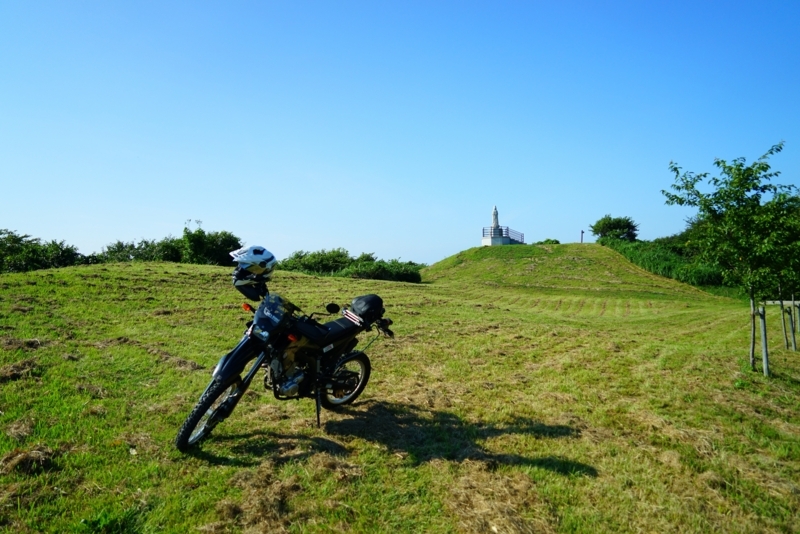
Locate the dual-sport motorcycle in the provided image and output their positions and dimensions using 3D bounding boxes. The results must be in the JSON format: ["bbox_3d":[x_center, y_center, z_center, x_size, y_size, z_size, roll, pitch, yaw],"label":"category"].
[{"bbox_3d":[-0.840,0.670,4.650,0.830,1.450,2.100,0,0,43],"label":"dual-sport motorcycle"}]

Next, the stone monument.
[{"bbox_3d":[10.200,-4.100,53.000,4.300,4.100,2.900,0,0,7],"label":"stone monument"}]

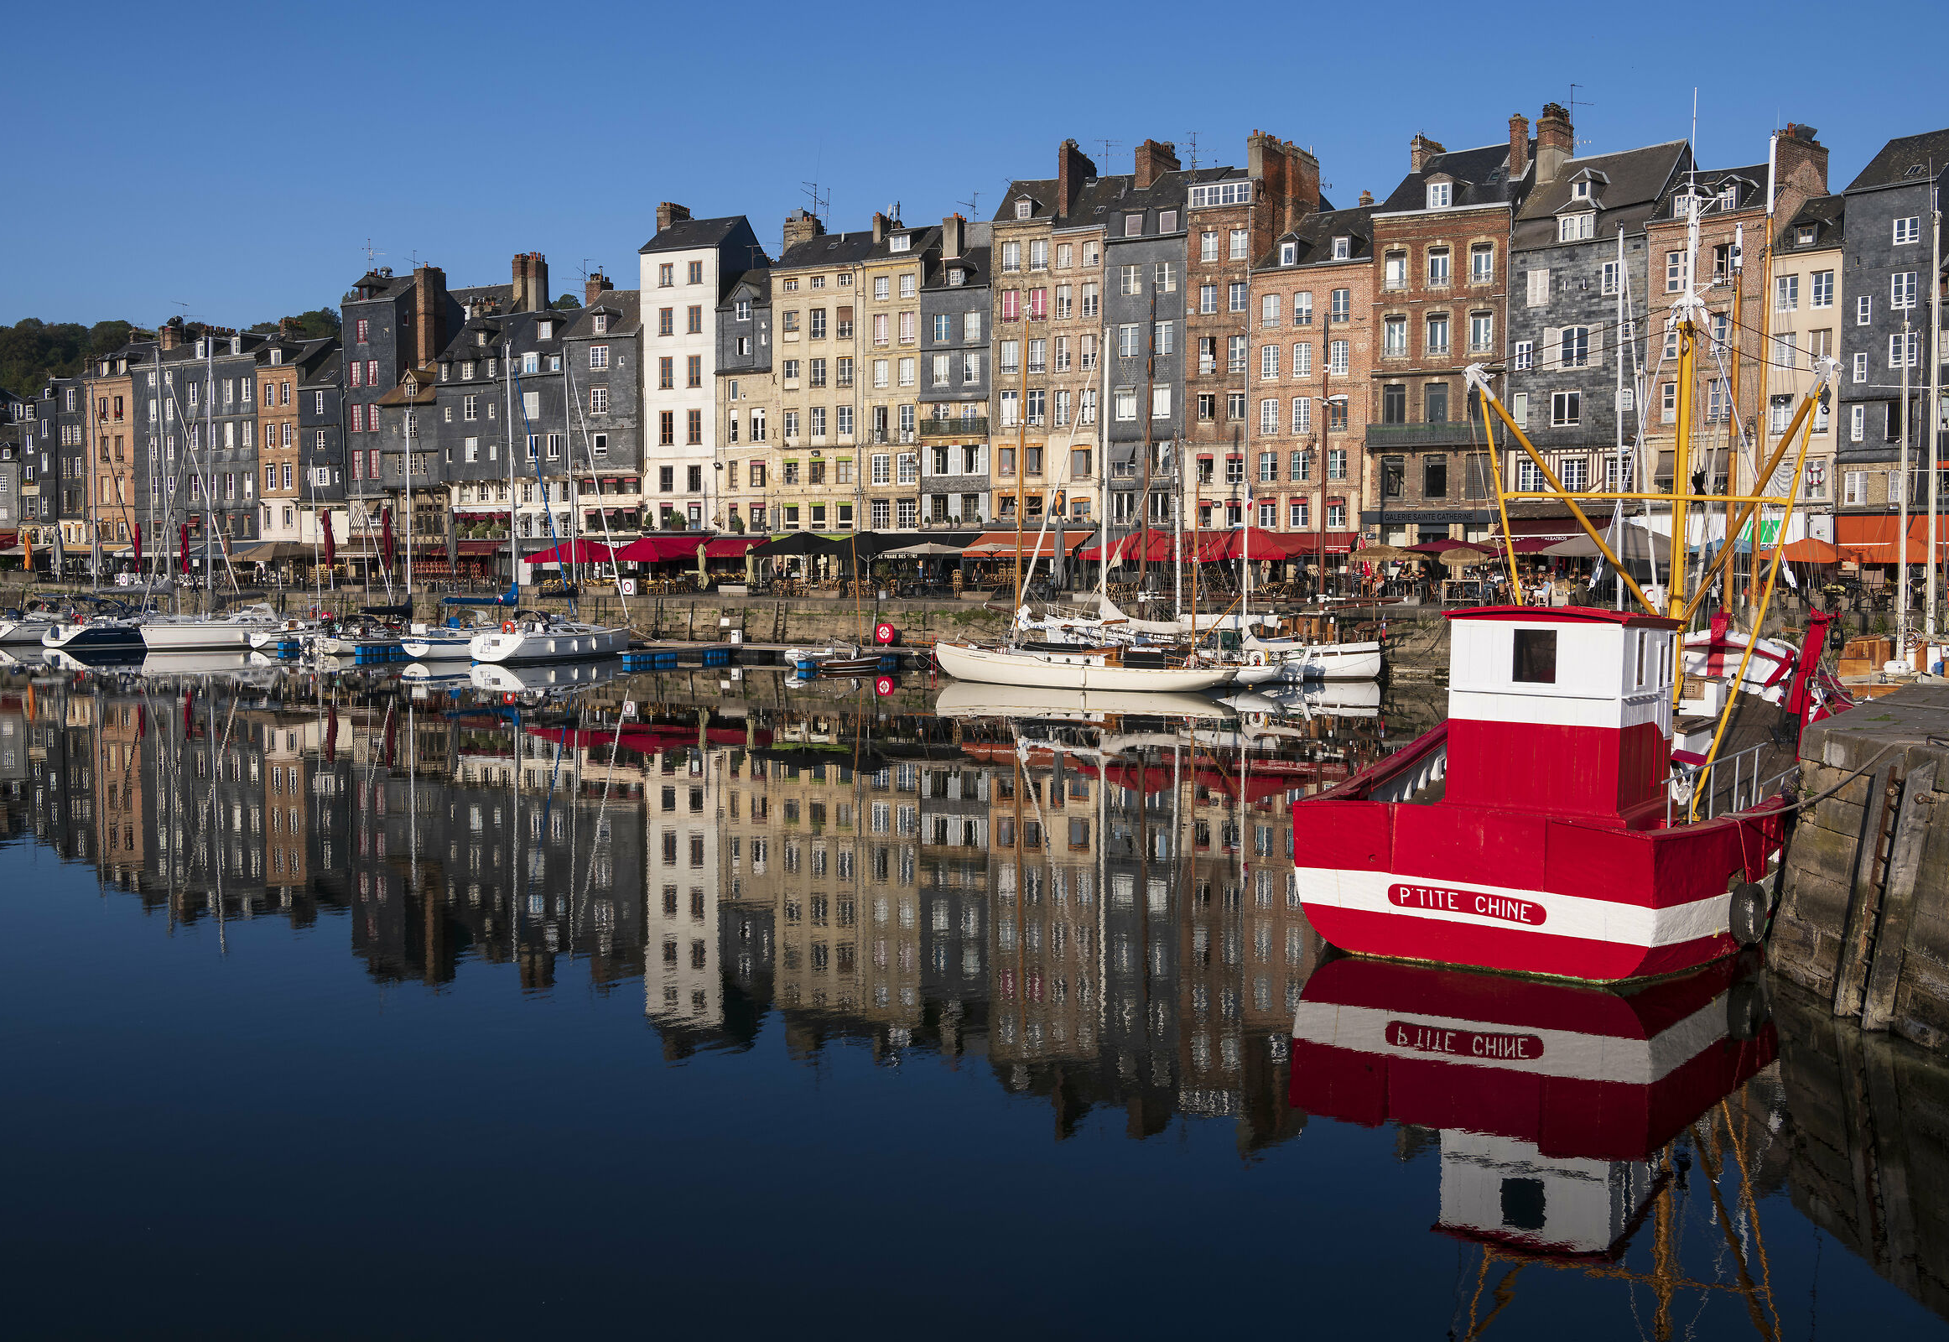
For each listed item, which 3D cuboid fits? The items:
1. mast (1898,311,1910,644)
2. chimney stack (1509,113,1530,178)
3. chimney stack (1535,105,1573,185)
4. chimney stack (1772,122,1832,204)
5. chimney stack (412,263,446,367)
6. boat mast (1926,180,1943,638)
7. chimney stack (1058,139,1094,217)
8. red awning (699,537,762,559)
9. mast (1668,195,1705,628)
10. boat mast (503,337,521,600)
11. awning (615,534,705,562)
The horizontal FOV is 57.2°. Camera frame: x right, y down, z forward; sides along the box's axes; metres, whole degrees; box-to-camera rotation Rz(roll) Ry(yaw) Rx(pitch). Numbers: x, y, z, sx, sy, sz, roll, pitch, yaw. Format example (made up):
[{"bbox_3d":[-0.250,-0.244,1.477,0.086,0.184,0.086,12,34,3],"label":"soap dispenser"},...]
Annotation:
[{"bbox_3d":[28.453,-5.775,54.760,0.170,10.500,0.170,0,3,0],"label":"mast"},{"bbox_3d":[27.141,-25.878,88.988,0.571,3.219,1.714,2,4,29],"label":"chimney stack"},{"bbox_3d":[27.608,-24.970,84.835,1.820,3.778,0.938,-3,5,-45],"label":"chimney stack"},{"bbox_3d":[35.035,-21.514,76.079,4.463,3.164,0.600,-2,4,-39],"label":"chimney stack"},{"bbox_3d":[-37.226,-24.146,122.619,1.024,6.996,1.775,2,4,32],"label":"chimney stack"},{"bbox_3d":[26.645,-7.118,49.677,0.250,12.760,0.250,2,4,29],"label":"boat mast"},{"bbox_3d":[5.832,-27.233,100.232,0.522,4.281,3.649,2,4,29],"label":"chimney stack"},{"bbox_3d":[-14.038,-7.112,103.927,3.987,1.130,1.800,2,4,28],"label":"red awning"},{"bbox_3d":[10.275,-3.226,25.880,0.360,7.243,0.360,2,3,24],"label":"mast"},{"bbox_3d":[-22.274,-9.463,86.346,0.300,13.151,0.300,2,4,28],"label":"boat mast"},{"bbox_3d":[-17.674,-6.810,100.948,3.531,1.392,4.055,2,4,26],"label":"awning"}]

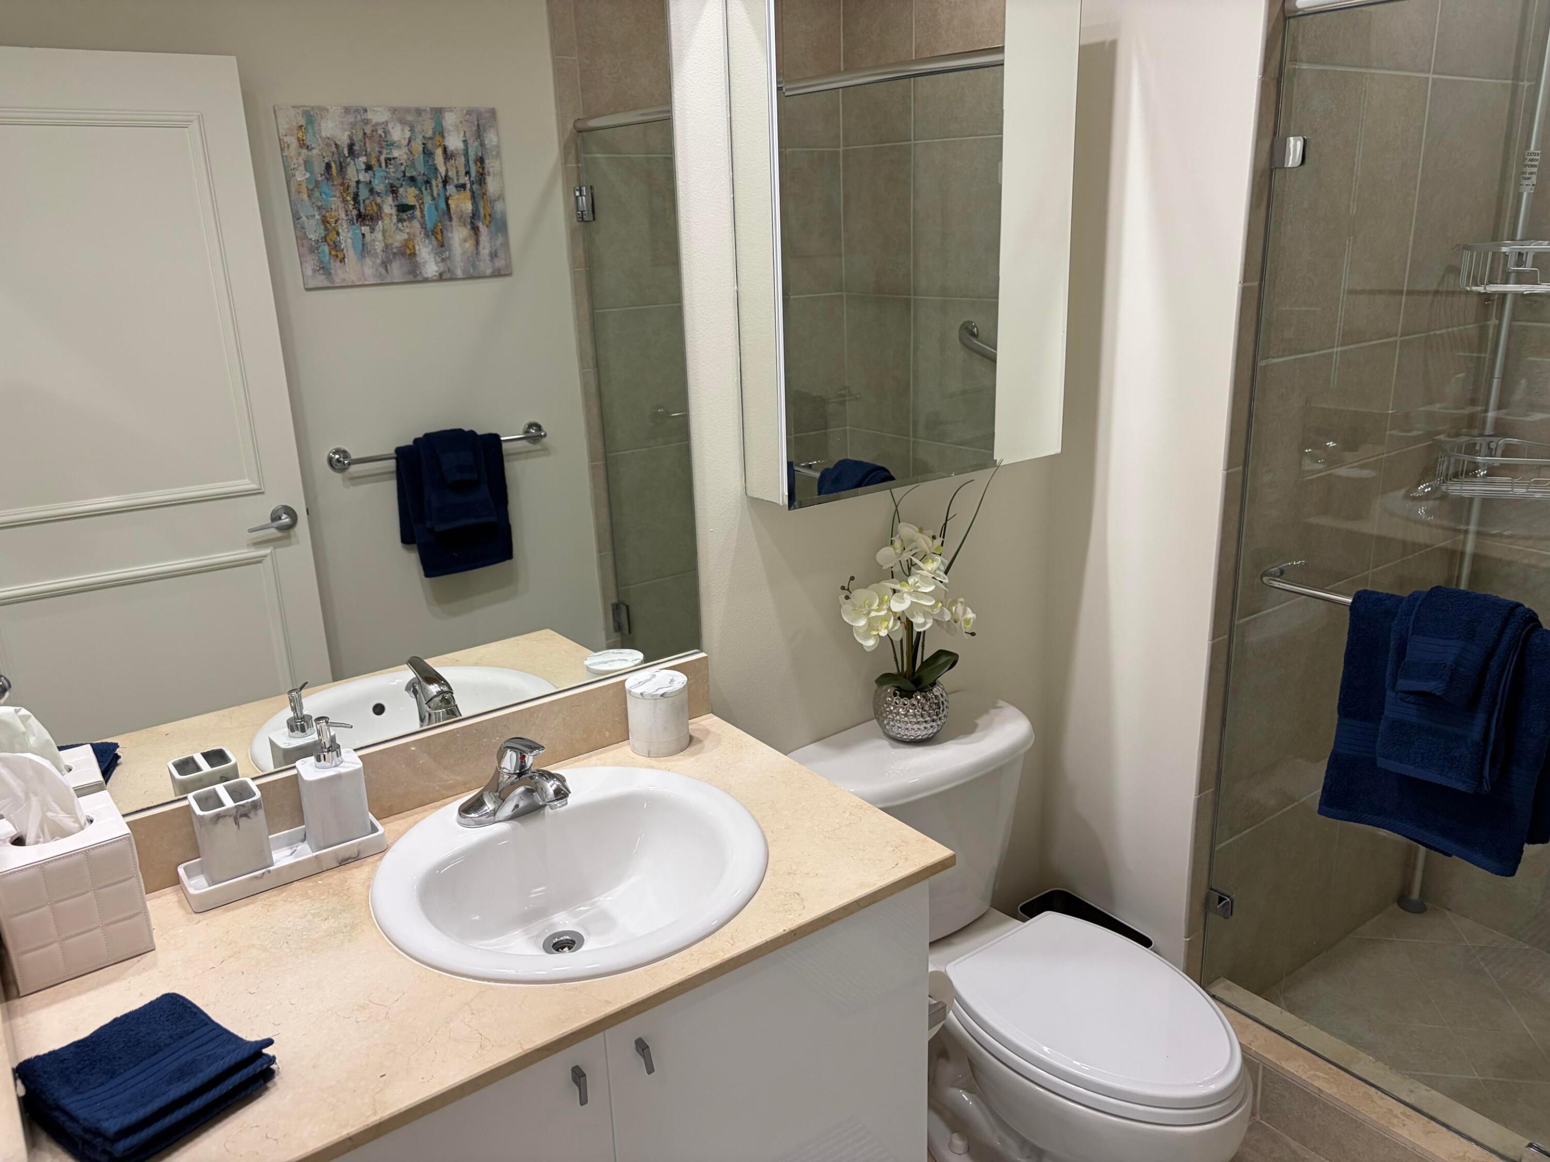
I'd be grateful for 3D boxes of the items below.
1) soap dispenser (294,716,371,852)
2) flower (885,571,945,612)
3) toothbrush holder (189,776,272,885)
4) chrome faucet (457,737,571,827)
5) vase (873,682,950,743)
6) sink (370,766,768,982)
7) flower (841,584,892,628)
[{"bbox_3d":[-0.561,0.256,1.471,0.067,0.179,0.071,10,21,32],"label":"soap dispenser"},{"bbox_3d":[0.234,0.016,1.945,0.094,0.064,0.055,-4,18,-7],"label":"flower"},{"bbox_3d":[-0.658,0.312,1.414,0.072,0.112,0.066,-14,21,-34],"label":"toothbrush holder"},{"bbox_3d":[-0.315,0.256,1.510,0.160,0.120,0.180,-14,21,-34],"label":"chrome faucet"},{"bbox_3d":[0.239,0.225,2.030,0.131,0.102,0.131,-2,18,1],"label":"vase"},{"bbox_3d":[-0.246,0.422,1.474,0.484,0.180,0.484,-14,21,-34],"label":"sink"},{"bbox_3d":[0.152,0.041,1.950,0.085,0.070,0.050,-6,18,-14],"label":"flower"}]

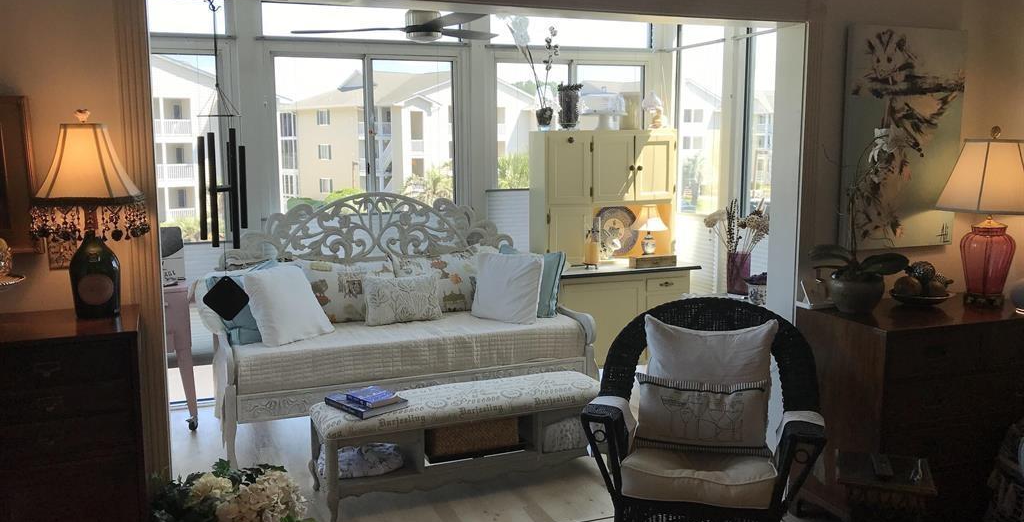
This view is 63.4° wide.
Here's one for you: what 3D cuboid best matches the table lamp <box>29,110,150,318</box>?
[{"bbox_3d":[-1.214,-0.137,2.386,0.350,0.600,0.350,-3,8,-21],"label":"table lamp"}]

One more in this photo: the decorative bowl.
[{"bbox_3d":[1.790,0.166,3.630,0.280,0.050,0.280,0,8,0],"label":"decorative bowl"}]

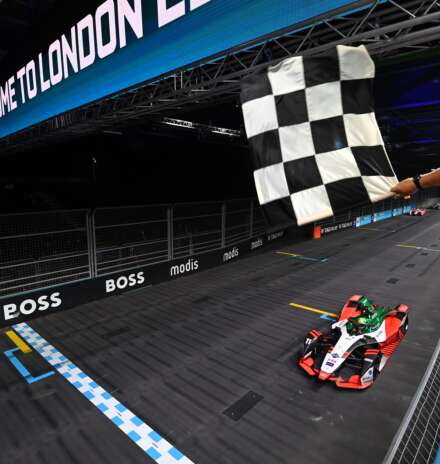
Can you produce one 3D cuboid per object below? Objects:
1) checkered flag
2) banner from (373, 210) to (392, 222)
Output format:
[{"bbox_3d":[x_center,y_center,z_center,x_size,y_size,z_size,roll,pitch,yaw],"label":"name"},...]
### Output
[{"bbox_3d":[0.559,-0.561,1.806,0.789,1.012,0.197,-9,-9,13],"label":"checkered flag"},{"bbox_3d":[23.521,-2.290,44.376,0.100,1.050,9.000,6,10,42],"label":"banner"}]

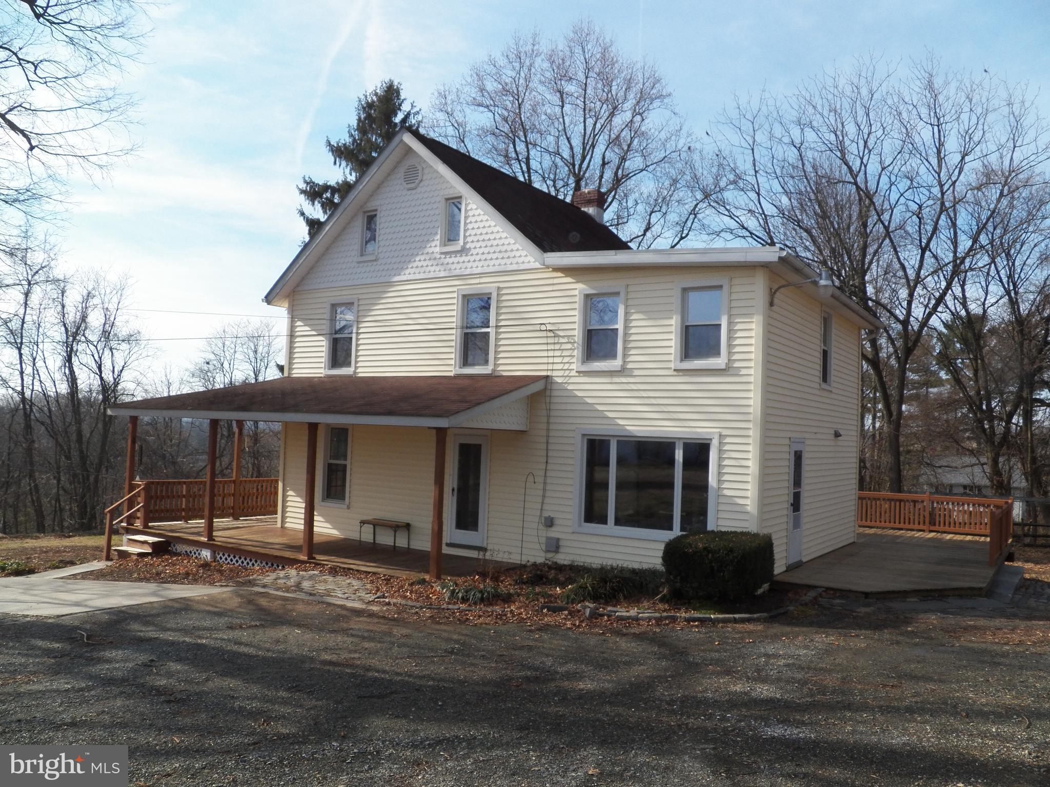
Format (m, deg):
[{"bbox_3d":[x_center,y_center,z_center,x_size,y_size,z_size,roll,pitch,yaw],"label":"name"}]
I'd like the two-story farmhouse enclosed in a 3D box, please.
[{"bbox_3d":[-0.285,-0.932,18.280,13.220,8.700,10.050,0,-3,33],"label":"two-story farmhouse"}]

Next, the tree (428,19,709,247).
[{"bbox_3d":[1.505,-4.997,32.551,11.300,19.137,11.300,0,-3,33],"label":"tree"}]

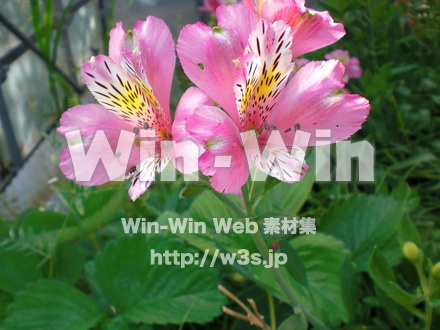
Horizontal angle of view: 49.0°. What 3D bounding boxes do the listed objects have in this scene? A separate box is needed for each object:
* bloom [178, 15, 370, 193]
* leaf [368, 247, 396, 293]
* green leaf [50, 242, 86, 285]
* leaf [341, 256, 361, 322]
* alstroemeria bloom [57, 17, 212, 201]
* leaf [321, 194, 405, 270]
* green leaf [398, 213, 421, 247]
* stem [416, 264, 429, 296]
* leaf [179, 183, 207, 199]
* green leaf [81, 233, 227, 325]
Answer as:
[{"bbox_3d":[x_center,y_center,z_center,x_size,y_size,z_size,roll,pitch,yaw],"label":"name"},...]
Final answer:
[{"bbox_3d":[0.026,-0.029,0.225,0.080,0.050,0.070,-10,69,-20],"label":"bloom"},{"bbox_3d":[0.108,0.069,0.320,0.014,0.033,0.009,-24,15,5],"label":"leaf"},{"bbox_3d":[-0.110,0.071,0.350,0.025,0.034,0.010,-6,21,2],"label":"green leaf"},{"bbox_3d":[0.084,0.080,0.310,0.013,0.043,0.009,2,18,5],"label":"leaf"},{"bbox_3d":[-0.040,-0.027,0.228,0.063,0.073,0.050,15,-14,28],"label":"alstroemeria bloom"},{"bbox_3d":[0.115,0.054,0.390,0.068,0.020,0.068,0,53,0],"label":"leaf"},{"bbox_3d":[0.133,0.045,0.340,0.015,0.026,0.008,-14,15,3],"label":"green leaf"},{"bbox_3d":[0.130,0.074,0.310,0.004,0.021,0.004,-16,12,0],"label":"stem"},{"bbox_3d":[-0.014,0.013,0.250,0.016,0.008,0.008,-13,32,-22],"label":"leaf"},{"bbox_3d":[-0.042,0.075,0.310,0.085,0.024,0.068,-20,43,-23],"label":"green leaf"}]

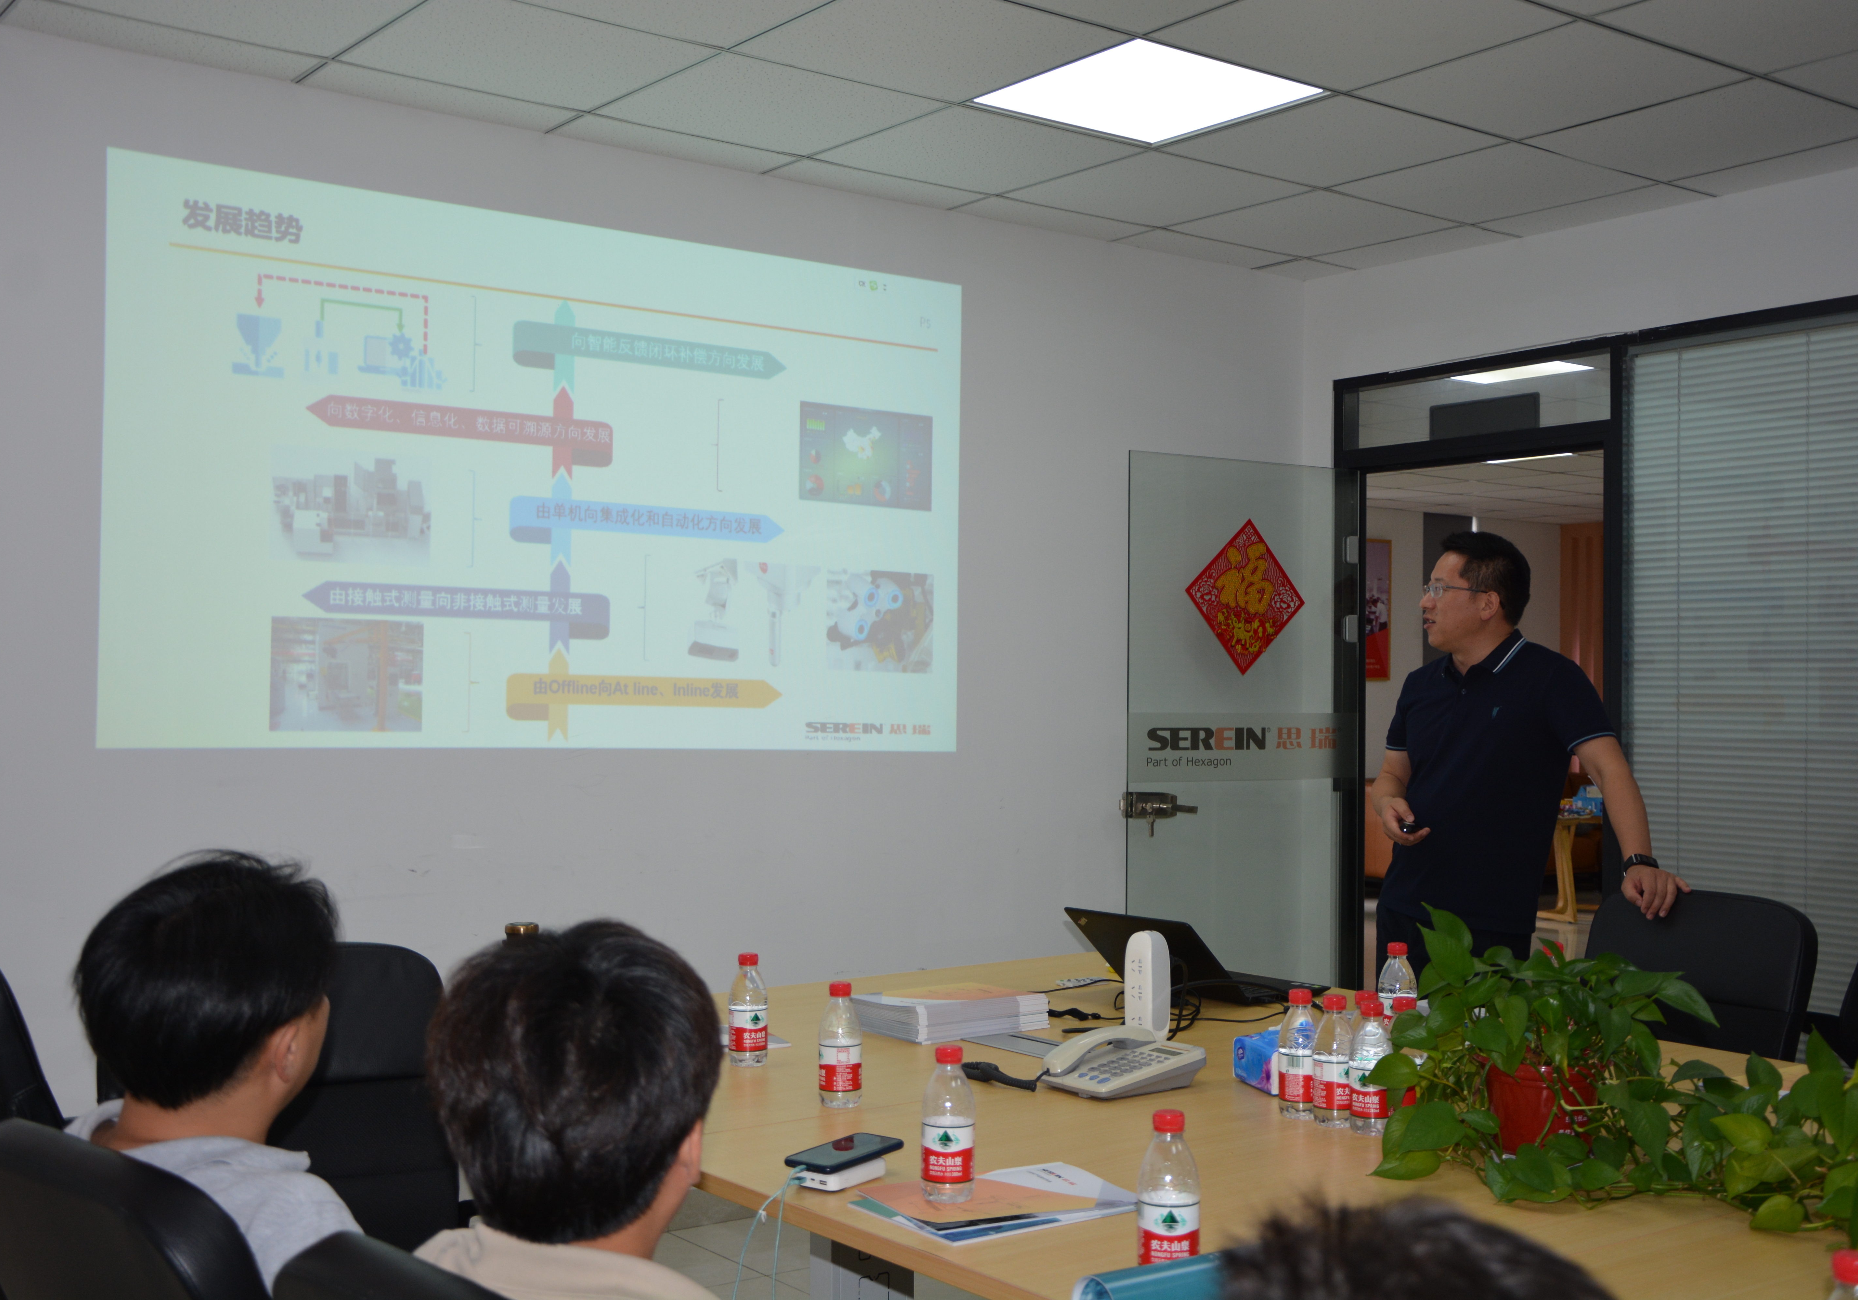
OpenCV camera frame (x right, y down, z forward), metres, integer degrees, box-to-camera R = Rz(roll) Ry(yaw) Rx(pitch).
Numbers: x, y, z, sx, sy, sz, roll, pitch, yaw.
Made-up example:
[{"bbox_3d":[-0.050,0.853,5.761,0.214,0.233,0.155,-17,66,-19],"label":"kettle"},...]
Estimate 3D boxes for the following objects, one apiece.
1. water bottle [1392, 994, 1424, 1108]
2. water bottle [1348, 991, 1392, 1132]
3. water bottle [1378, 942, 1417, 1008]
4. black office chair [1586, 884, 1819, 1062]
[{"bbox_3d":[0.659,0.573,2.777,0.061,0.176,0.061,1,-1,13],"label":"water bottle"},{"bbox_3d":[0.605,0.571,2.737,0.061,0.176,0.061,1,-1,13],"label":"water bottle"},{"bbox_3d":[0.809,0.596,3.454,0.062,0.177,0.062,2,-1,-37],"label":"water bottle"},{"bbox_3d":[1.185,0.933,3.553,0.630,1.000,0.570,1,-1,-33],"label":"black office chair"}]

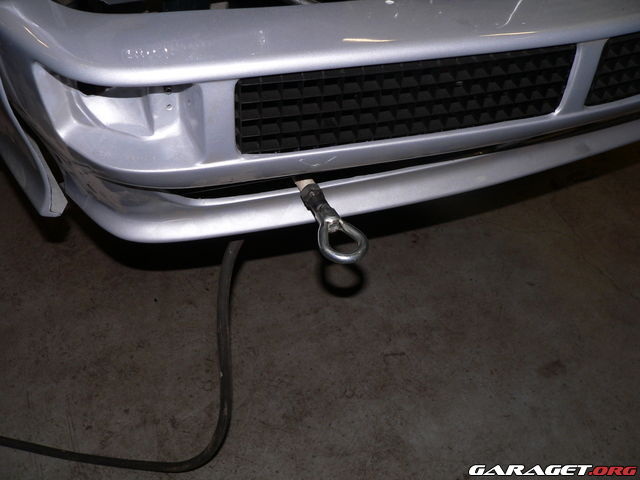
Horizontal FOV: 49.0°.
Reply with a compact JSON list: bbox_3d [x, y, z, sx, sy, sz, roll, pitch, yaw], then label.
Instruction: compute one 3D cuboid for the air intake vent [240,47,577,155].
[{"bbox_3d":[0.126,-0.216,1.021,0.507,0.121,0.050,-9,44,-13],"label":"air intake vent"}]

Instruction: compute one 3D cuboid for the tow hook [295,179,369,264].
[{"bbox_3d":[0.004,-0.038,0.990,0.065,0.028,0.206,-9,36,-13],"label":"tow hook"}]

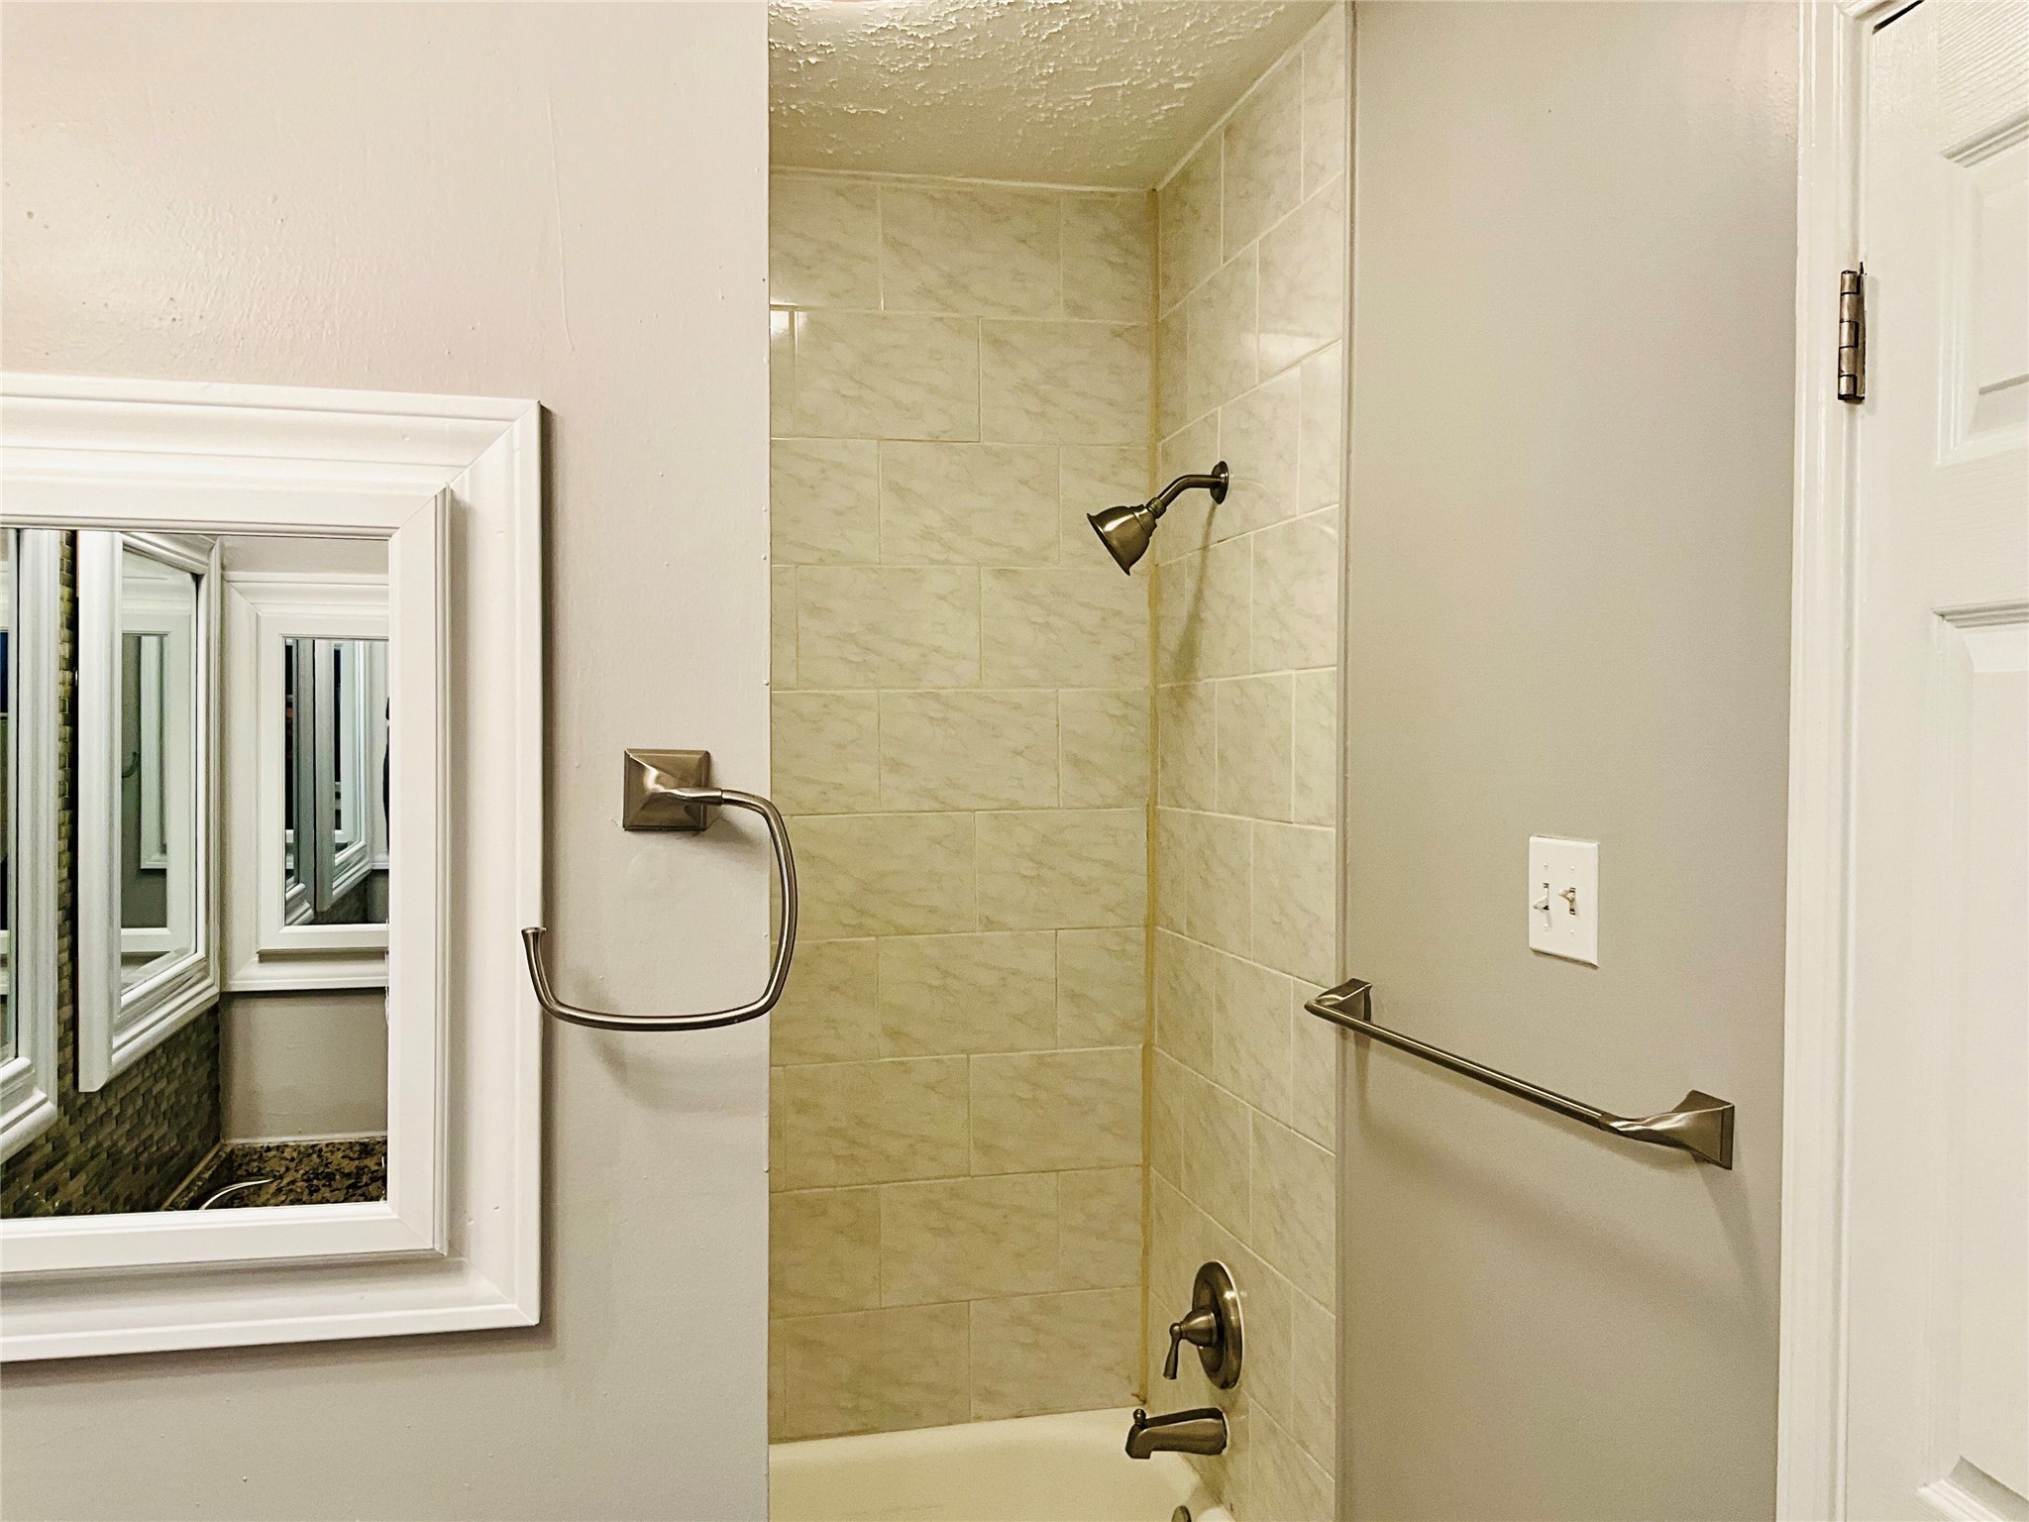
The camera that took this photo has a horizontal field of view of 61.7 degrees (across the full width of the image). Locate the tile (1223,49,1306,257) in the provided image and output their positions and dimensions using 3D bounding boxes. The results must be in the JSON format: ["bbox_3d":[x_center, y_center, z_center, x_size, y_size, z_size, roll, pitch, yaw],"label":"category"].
[{"bbox_3d":[0.347,-0.835,2.381,0.010,0.208,0.304,0,1,-13],"label":"tile"}]

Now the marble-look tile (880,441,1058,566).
[{"bbox_3d":[-0.071,-0.426,2.836,0.308,0.203,0.012,0,1,-15],"label":"marble-look tile"}]

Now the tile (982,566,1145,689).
[{"bbox_3d":[0.090,-0.224,2.862,0.297,0.202,0.010,0,1,-14],"label":"tile"}]

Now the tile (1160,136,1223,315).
[{"bbox_3d":[0.281,-0.836,2.675,0.010,0.207,0.302,0,1,-13],"label":"tile"}]

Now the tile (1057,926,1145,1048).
[{"bbox_3d":[0.150,0.385,2.885,0.159,0.203,0.010,0,1,-14],"label":"tile"}]

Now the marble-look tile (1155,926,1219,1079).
[{"bbox_3d":[0.274,0.383,2.702,0.010,0.200,0.300,0,1,-13],"label":"marble-look tile"}]

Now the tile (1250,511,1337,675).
[{"bbox_3d":[0.377,-0.220,2.273,0.010,0.201,0.299,0,1,-13],"label":"tile"}]

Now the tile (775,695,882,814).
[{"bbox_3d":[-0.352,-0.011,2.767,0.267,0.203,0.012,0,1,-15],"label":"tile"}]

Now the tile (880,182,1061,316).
[{"bbox_3d":[-0.070,-0.840,2.814,0.303,0.205,0.010,0,1,-14],"label":"tile"}]

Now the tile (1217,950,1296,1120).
[{"bbox_3d":[0.340,0.386,2.410,0.010,0.202,0.304,0,1,-13],"label":"tile"}]

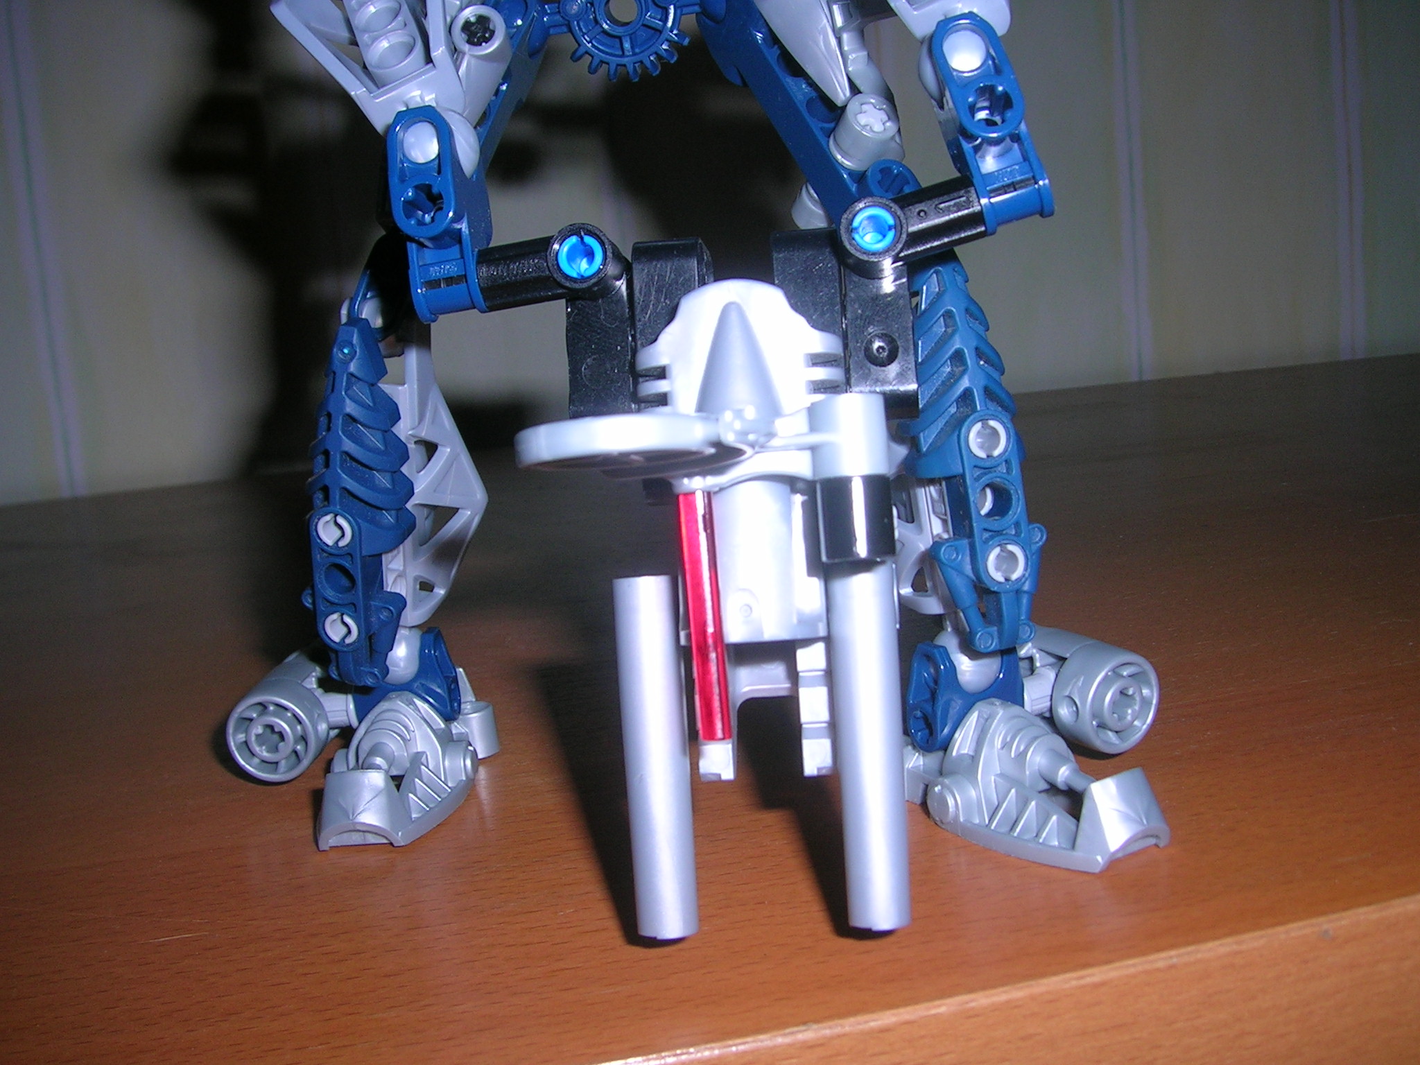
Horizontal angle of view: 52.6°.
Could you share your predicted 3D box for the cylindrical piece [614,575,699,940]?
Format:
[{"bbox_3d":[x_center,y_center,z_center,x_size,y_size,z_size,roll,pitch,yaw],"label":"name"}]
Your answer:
[{"bbox_3d":[-0.005,0.023,0.147,0.006,0.040,0.006,-3,18,1],"label":"cylindrical piece"}]

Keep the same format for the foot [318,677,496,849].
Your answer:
[{"bbox_3d":[-0.046,0.032,0.210,0.024,0.016,0.036,-4,10,5],"label":"foot"}]

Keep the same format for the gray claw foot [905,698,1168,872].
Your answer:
[{"bbox_3d":[0.042,0.028,0.184,0.024,0.016,0.036,-10,11,-26],"label":"gray claw foot"}]

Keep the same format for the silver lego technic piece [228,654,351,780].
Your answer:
[{"bbox_3d":[-0.065,0.029,0.227,0.016,0.015,0.019,-4,14,6],"label":"silver lego technic piece"}]

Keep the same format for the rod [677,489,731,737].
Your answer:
[{"bbox_3d":[0.000,0.009,0.146,0.004,0.026,0.004,-5,13,1],"label":"rod"}]

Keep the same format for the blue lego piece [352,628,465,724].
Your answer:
[{"bbox_3d":[-0.047,0.022,0.222,0.015,0.014,0.009,-3,10,9],"label":"blue lego piece"}]

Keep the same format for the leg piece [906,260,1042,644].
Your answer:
[{"bbox_3d":[0.034,-0.010,0.185,0.015,0.051,0.011,-8,4,-13],"label":"leg piece"}]

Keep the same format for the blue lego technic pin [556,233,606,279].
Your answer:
[{"bbox_3d":[-0.014,-0.031,0.161,0.005,0.005,0.005,-5,10,-1],"label":"blue lego technic pin"}]

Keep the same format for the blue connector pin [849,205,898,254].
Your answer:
[{"bbox_3d":[0.018,-0.034,0.161,0.005,0.005,0.005,-5,10,-1],"label":"blue connector pin"}]

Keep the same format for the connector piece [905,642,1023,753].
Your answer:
[{"bbox_3d":[0.034,0.022,0.192,0.014,0.015,0.009,-9,11,-23],"label":"connector piece"}]

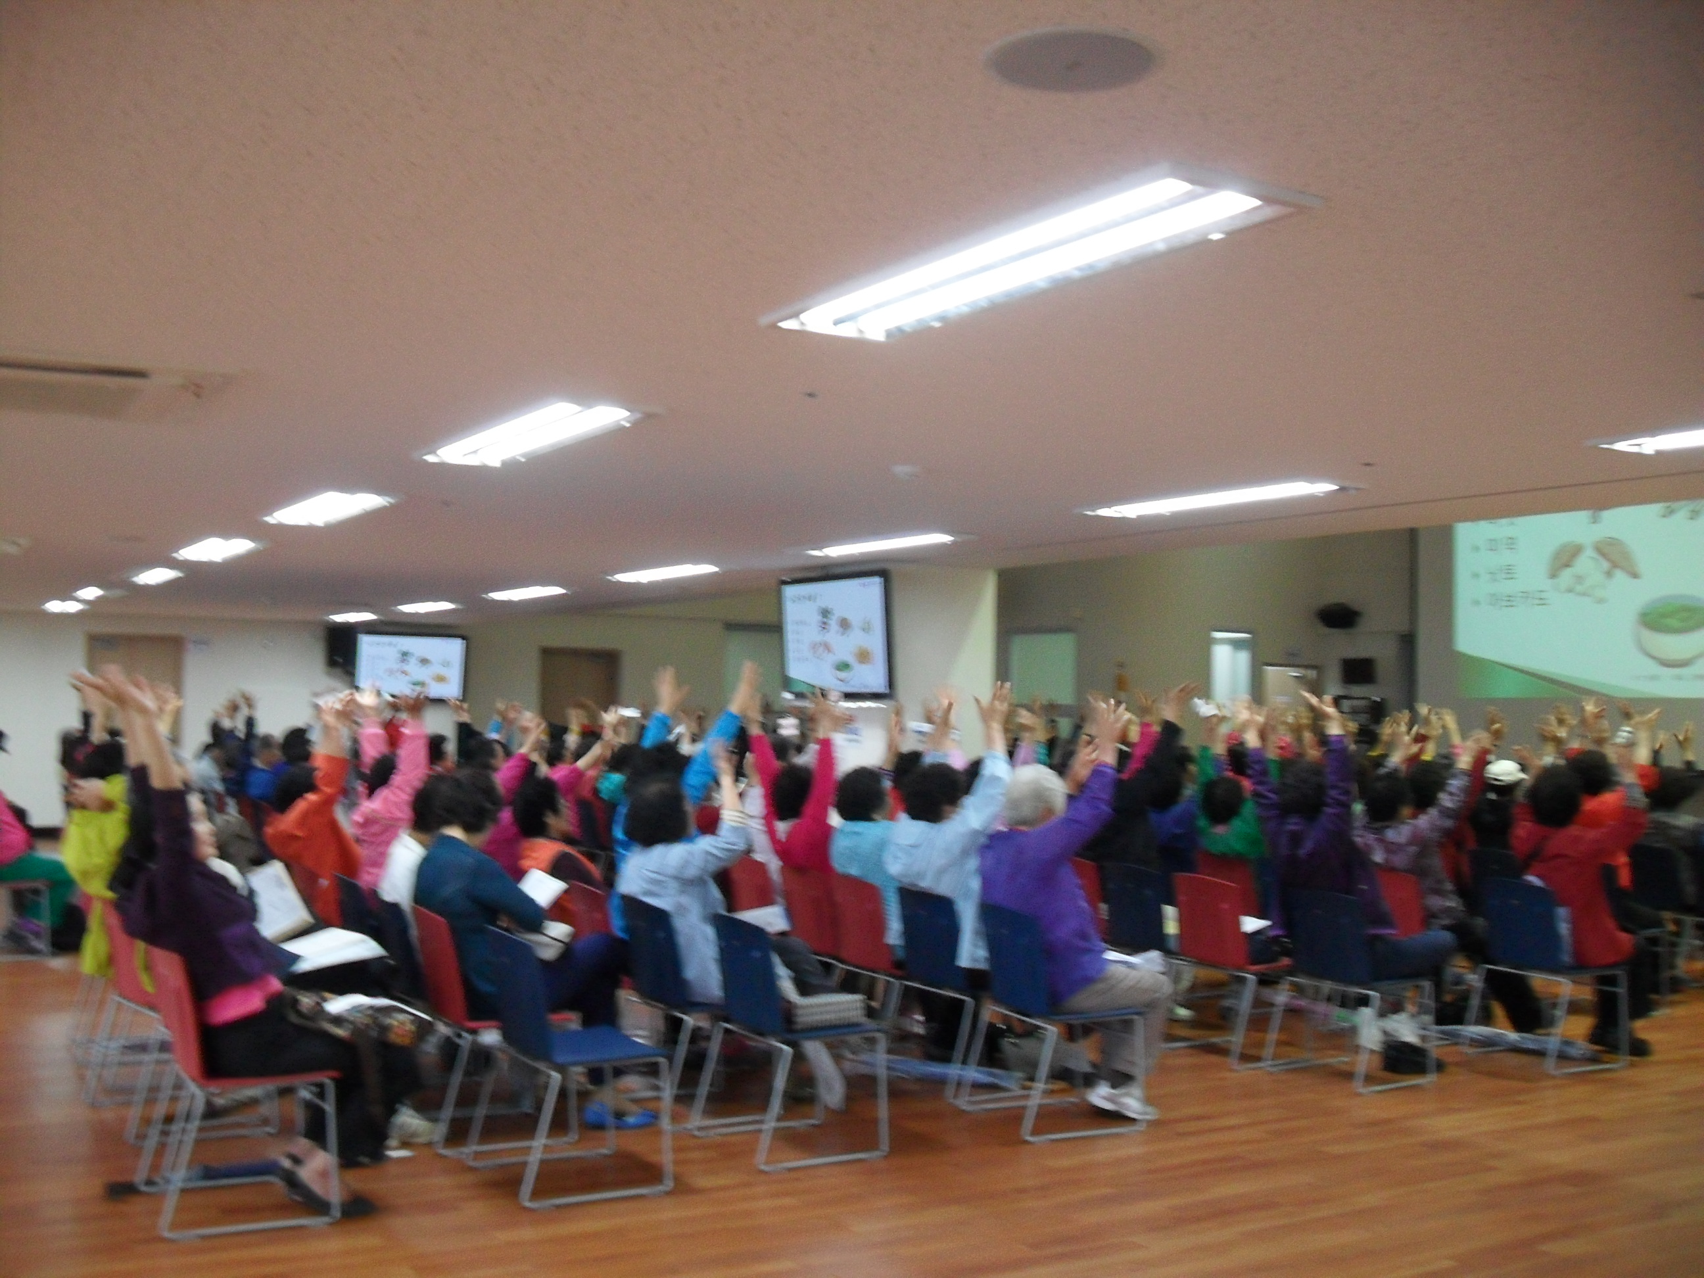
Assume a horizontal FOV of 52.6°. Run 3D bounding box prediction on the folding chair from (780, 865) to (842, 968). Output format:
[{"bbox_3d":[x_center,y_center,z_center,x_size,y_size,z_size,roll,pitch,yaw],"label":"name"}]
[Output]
[{"bbox_3d":[-0.065,1.498,8.223,0.520,0.810,0.520,3,-3,-30],"label":"folding chair"}]

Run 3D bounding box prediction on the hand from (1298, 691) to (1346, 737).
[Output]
[{"bbox_3d":[2.079,0.332,7.610,0.160,0.210,0.110,3,-3,-30],"label":"hand"}]

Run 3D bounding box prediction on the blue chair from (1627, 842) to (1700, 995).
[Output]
[{"bbox_3d":[4.878,1.639,10.282,0.500,0.799,0.505,2,-2,-30],"label":"blue chair"}]

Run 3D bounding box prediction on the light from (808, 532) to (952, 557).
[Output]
[{"bbox_3d":[0.148,-0.462,8.332,0.300,0.070,1.220,2,-2,-30],"label":"light"}]

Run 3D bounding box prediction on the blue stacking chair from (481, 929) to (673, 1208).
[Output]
[{"bbox_3d":[-0.925,1.383,5.733,0.535,0.800,0.535,3,-3,-30],"label":"blue stacking chair"}]

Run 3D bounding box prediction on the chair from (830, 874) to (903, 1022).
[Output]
[{"bbox_3d":[0.208,1.485,7.755,0.520,0.810,0.520,3,-3,-30],"label":"chair"}]

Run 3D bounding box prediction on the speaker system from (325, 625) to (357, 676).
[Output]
[{"bbox_3d":[-5.675,0.111,19.200,0.360,0.500,0.360,3,-3,-35],"label":"speaker system"}]

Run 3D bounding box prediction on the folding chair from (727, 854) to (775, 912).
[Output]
[{"bbox_3d":[-0.340,1.511,8.698,0.520,0.810,0.520,3,-3,-30],"label":"folding chair"}]

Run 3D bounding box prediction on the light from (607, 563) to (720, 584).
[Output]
[{"bbox_3d":[-1.142,-0.406,10.526,0.300,0.070,1.220,2,-2,-30],"label":"light"}]

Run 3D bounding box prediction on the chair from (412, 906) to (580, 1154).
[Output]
[{"bbox_3d":[-1.327,1.384,6.277,0.500,0.799,0.505,2,-2,-30],"label":"chair"}]

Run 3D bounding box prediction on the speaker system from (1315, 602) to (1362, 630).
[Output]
[{"bbox_3d":[7.522,-0.360,26.600,0.600,0.400,0.380,0,10,15],"label":"speaker system"}]

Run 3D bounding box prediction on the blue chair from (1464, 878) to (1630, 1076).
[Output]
[{"bbox_3d":[3.292,1.572,8.162,0.520,0.810,0.520,3,-3,-27],"label":"blue chair"}]

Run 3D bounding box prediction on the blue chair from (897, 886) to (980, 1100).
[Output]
[{"bbox_3d":[0.484,1.473,7.296,0.520,0.810,0.520,3,-3,-31],"label":"blue chair"}]

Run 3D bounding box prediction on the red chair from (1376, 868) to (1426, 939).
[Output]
[{"bbox_3d":[2.905,1.592,8.886,0.520,0.810,0.520,3,-3,-30],"label":"red chair"}]

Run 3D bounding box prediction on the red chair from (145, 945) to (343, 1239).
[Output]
[{"bbox_3d":[-1.885,1.339,5.329,0.520,0.810,0.520,3,-3,-29],"label":"red chair"}]

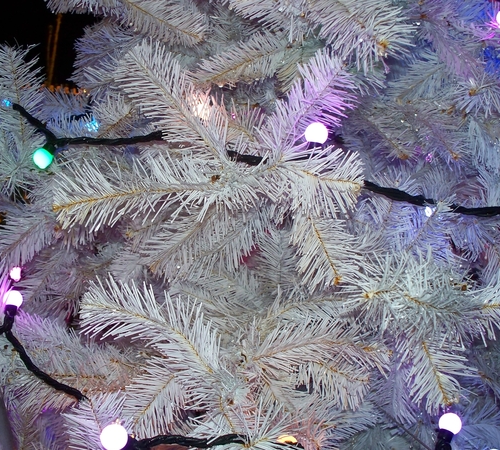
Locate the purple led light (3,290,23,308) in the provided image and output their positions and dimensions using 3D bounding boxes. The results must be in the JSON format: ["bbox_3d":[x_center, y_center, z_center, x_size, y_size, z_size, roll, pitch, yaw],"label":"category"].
[{"bbox_3d":[-0.319,0.101,0.841,0.026,0.026,0.026,6,3,0],"label":"purple led light"}]

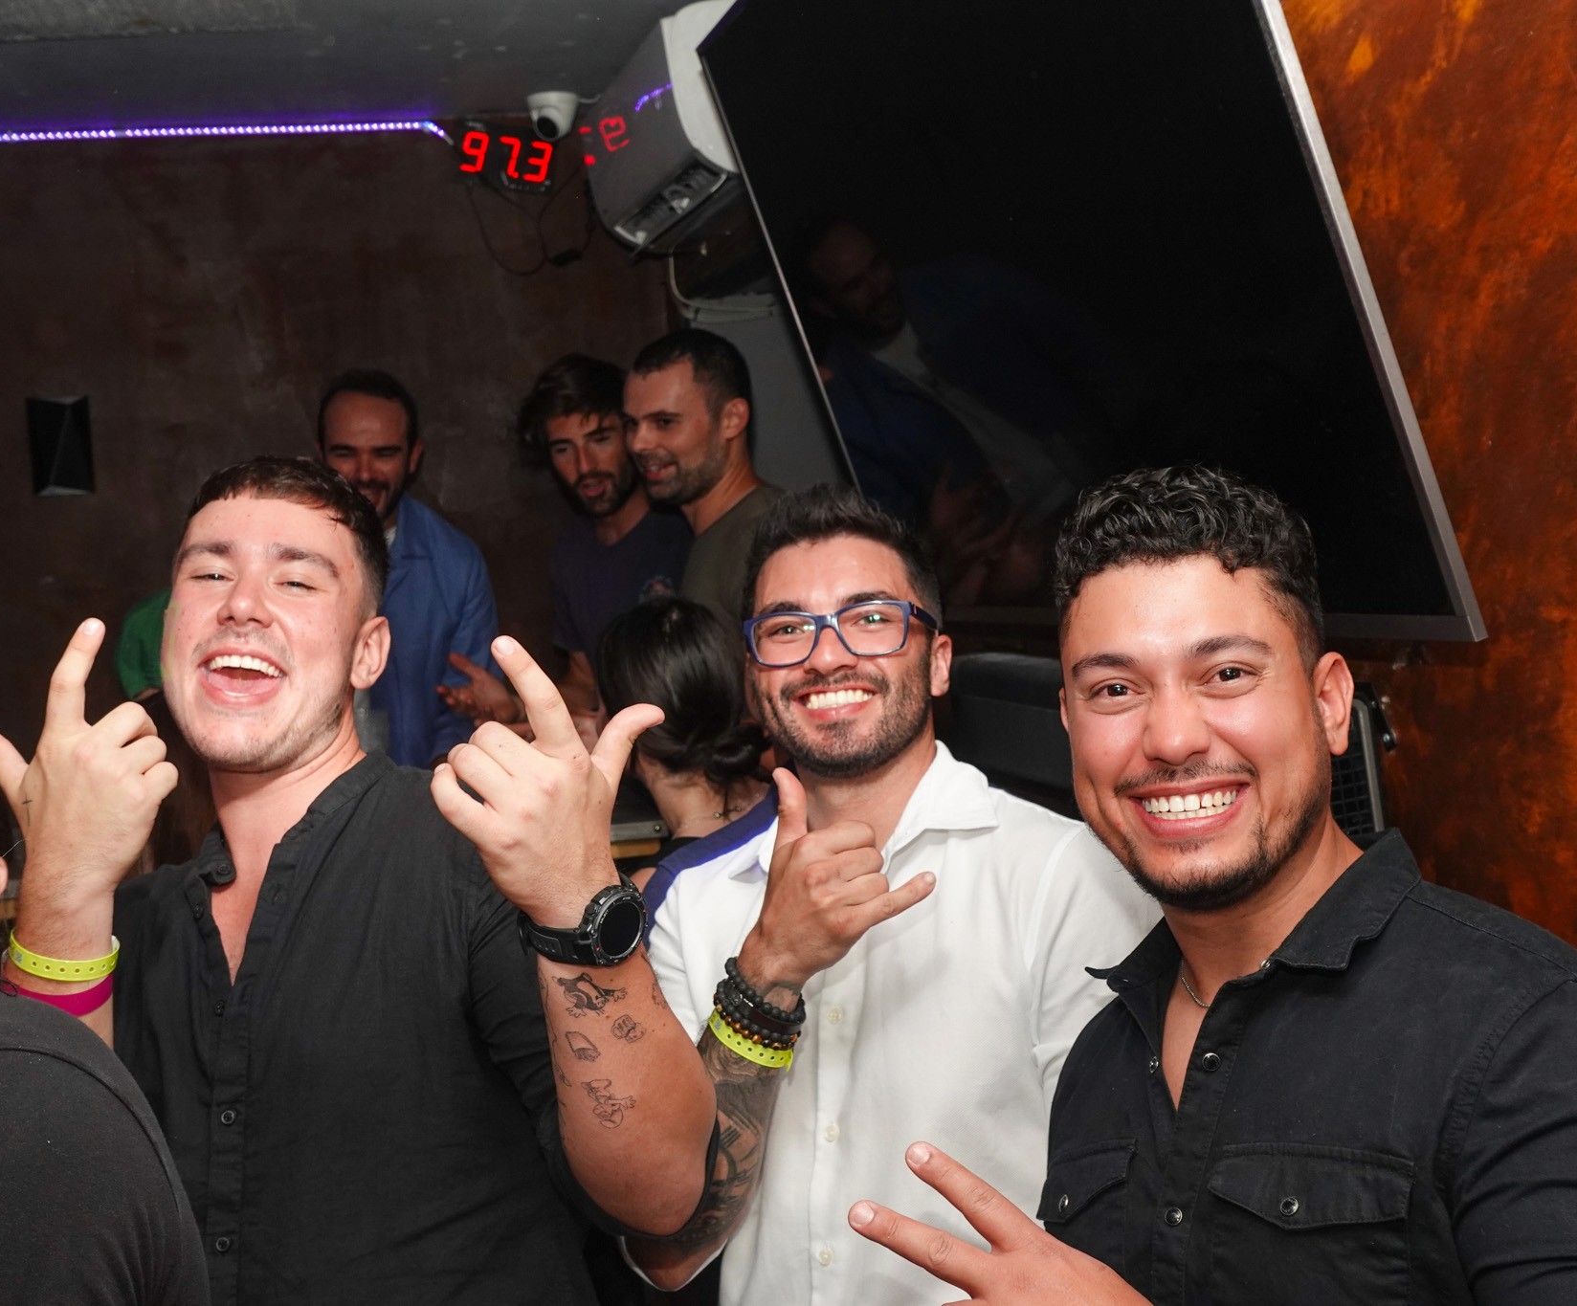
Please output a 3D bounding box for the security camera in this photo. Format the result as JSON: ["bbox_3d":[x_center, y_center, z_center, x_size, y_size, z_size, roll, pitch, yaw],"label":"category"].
[{"bbox_3d":[-0.429,-0.977,3.880,0.095,0.084,0.095,-2,5,19],"label":"security camera"}]

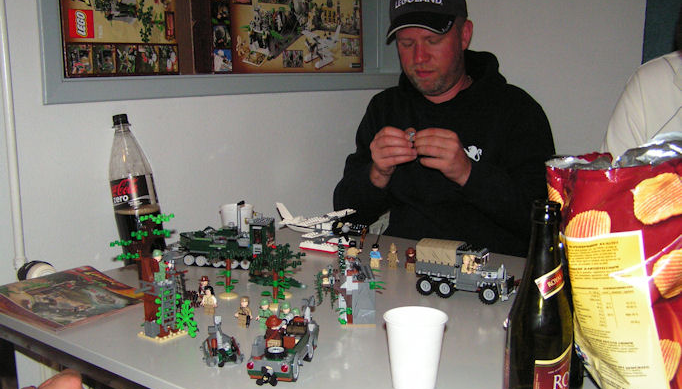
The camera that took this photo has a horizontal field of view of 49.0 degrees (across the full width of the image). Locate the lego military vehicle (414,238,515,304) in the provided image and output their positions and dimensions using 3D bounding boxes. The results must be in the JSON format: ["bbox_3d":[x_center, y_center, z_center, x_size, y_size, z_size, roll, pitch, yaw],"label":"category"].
[{"bbox_3d":[0.201,0.122,1.191,0.151,0.079,0.060,5,11,23],"label":"lego military vehicle"}]

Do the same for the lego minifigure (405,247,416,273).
[{"bbox_3d":[0.123,0.116,1.321,0.025,0.042,0.018,1,11,6],"label":"lego minifigure"}]

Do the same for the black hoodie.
[{"bbox_3d":[0.232,-0.029,1.694,0.520,0.580,0.420,4,11,21],"label":"black hoodie"}]

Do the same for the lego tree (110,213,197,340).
[{"bbox_3d":[-0.249,0.108,0.994,0.090,0.163,0.092,9,13,39],"label":"lego tree"}]

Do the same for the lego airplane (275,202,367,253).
[{"bbox_3d":[-0.056,0.064,1.491,0.172,0.080,0.180,6,12,29],"label":"lego airplane"}]

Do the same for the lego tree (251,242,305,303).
[{"bbox_3d":[-0.095,0.123,1.120,0.076,0.090,0.070,0,10,0],"label":"lego tree"}]

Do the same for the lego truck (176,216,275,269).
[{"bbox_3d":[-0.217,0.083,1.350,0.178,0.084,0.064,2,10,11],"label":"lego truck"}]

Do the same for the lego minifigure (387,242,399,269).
[{"bbox_3d":[0.093,0.109,1.328,0.022,0.045,0.015,0,10,0],"label":"lego minifigure"}]

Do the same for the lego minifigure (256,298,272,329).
[{"bbox_3d":[-0.107,0.166,1.045,0.025,0.042,0.018,-1,11,-7],"label":"lego minifigure"}]

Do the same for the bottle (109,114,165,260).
[{"bbox_3d":[-0.400,-0.006,1.450,0.082,0.295,0.082,-11,5,-20],"label":"bottle"}]

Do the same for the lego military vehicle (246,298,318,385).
[{"bbox_3d":[-0.069,0.175,0.919,0.058,0.070,0.118,3,11,13],"label":"lego military vehicle"}]

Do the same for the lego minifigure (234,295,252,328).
[{"bbox_3d":[-0.135,0.162,1.033,0.024,0.044,0.015,0,10,-3],"label":"lego minifigure"}]

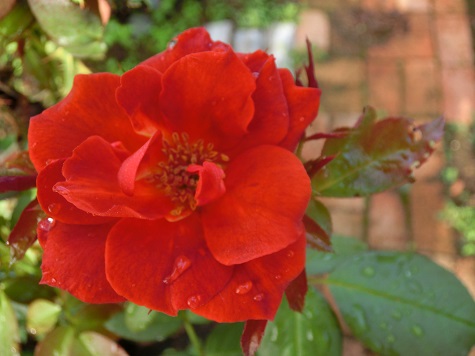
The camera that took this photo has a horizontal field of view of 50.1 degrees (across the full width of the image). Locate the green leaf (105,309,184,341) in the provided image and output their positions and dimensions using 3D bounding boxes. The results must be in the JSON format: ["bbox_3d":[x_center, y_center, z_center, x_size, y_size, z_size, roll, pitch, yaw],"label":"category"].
[{"bbox_3d":[-0.034,0.052,0.182,0.029,0.007,0.017,-6,60,2],"label":"green leaf"}]

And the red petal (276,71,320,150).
[{"bbox_3d":[0.018,-0.022,0.164,0.018,0.010,0.026,0,102,12],"label":"red petal"}]

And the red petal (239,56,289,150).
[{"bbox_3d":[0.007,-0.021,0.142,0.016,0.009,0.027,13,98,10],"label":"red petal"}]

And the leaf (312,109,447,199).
[{"bbox_3d":[0.043,-0.008,0.157,0.047,0.011,0.025,-30,75,-9],"label":"leaf"}]

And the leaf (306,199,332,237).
[{"bbox_3d":[0.028,0.014,0.180,0.010,0.006,0.014,0,78,-6],"label":"leaf"}]

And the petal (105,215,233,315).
[{"bbox_3d":[-0.021,0.026,0.156,0.038,0.012,0.031,0,78,0],"label":"petal"}]

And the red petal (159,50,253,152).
[{"bbox_3d":[-0.009,-0.024,0.156,0.027,0.030,0.013,0,20,0],"label":"red petal"}]

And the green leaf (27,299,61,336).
[{"bbox_3d":[-0.068,0.049,0.177,0.013,0.007,0.012,-11,60,-1],"label":"green leaf"}]

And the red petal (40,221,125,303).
[{"bbox_3d":[-0.048,0.026,0.163,0.026,0.011,0.027,0,78,-6],"label":"red petal"}]

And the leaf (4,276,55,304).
[{"bbox_3d":[-0.082,0.045,0.205,0.020,0.008,0.012,0,66,0],"label":"leaf"}]

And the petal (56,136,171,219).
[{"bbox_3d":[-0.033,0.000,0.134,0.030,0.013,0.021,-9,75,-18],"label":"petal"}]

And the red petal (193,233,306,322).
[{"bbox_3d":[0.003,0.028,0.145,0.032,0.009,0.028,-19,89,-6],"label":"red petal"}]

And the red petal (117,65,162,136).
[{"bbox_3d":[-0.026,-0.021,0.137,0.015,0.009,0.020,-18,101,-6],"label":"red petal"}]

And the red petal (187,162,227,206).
[{"bbox_3d":[-0.008,0.001,0.133,0.010,0.007,0.012,0,84,0],"label":"red petal"}]

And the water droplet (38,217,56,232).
[{"bbox_3d":[-0.060,0.015,0.161,0.005,0.004,0.005,-3,53,5],"label":"water droplet"}]

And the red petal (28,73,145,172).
[{"bbox_3d":[-0.047,-0.017,0.160,0.034,0.030,0.013,0,12,-15],"label":"red petal"}]

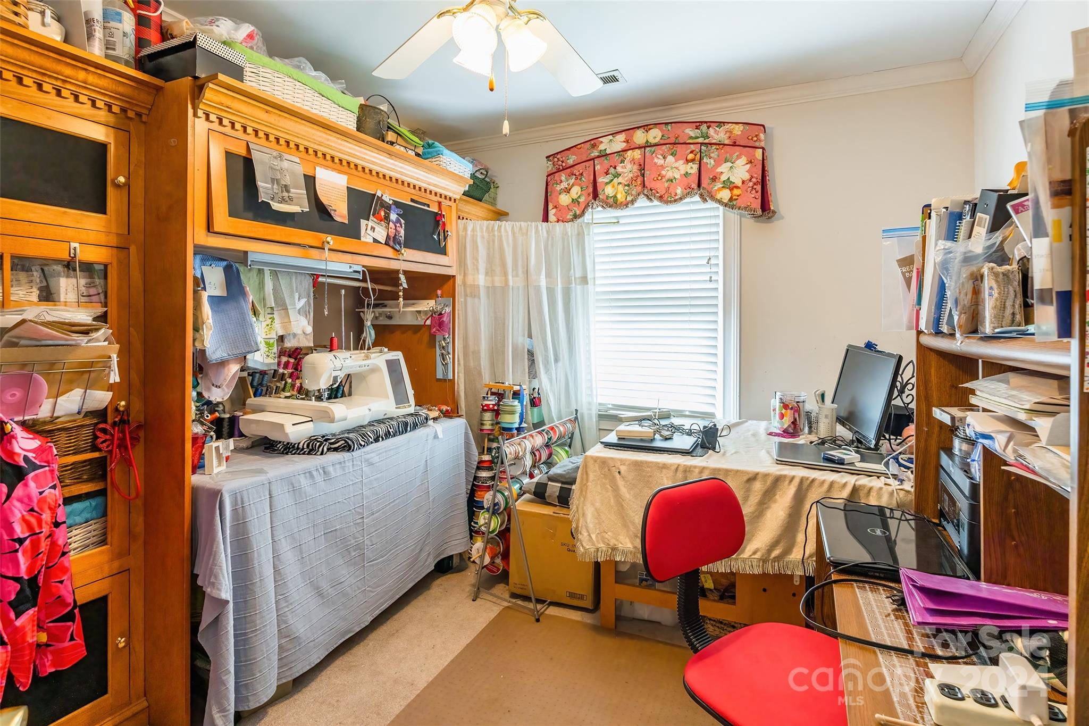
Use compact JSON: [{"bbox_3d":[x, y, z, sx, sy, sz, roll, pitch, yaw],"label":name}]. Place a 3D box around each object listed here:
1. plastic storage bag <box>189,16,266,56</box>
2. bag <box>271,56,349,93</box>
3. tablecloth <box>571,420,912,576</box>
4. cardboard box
[{"bbox_3d":[-1.029,-1.053,1.607,0.196,0.175,0.227,2,3,28],"label":"plastic storage bag"},{"bbox_3d":[-0.878,-1.060,1.859,0.185,0.144,0.278,2,3,28],"label":"bag"},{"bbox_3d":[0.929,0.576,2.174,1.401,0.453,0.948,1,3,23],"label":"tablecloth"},{"bbox_3d":[0.096,0.876,2.398,0.407,0.402,0.412,1,3,23],"label":"cardboard box"}]

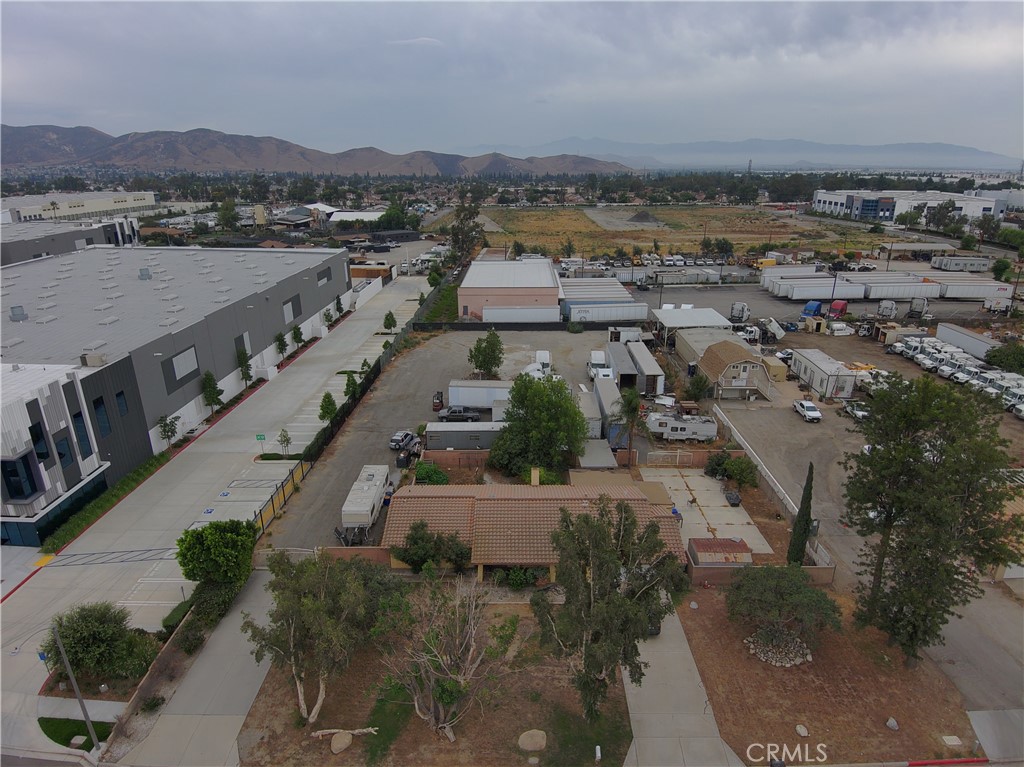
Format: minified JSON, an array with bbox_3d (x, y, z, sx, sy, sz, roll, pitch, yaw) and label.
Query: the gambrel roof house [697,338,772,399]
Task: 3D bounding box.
[{"bbox_3d":[32.300,-1.750,89.557,8.000,5.700,11.400,0,19,0],"label":"gambrel roof house"}]

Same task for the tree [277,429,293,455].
[{"bbox_3d":[-25.488,6.570,69.656,1.600,3.200,1.600,0,19,0],"label":"tree"}]

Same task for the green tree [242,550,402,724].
[{"bbox_3d":[-10.600,14.520,35.082,8.400,10.600,7.800,0,19,0],"label":"green tree"}]

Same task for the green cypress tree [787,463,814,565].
[{"bbox_3d":[22.854,10.485,48.570,1.600,9.600,1.600,0,19,0],"label":"green cypress tree"}]

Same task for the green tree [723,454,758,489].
[{"bbox_3d":[23.255,8.697,62.772,3.300,3.300,3.100,0,20,0],"label":"green tree"}]

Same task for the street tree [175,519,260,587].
[{"bbox_3d":[-22.712,13.102,47.869,5.800,5.000,5.500,0,20,0],"label":"street tree"}]

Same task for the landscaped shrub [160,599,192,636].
[{"bbox_3d":[-23.400,16.367,44.188,1.400,1.150,3.200,0,19,0],"label":"landscaped shrub"}]

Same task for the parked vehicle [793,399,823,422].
[{"bbox_3d":[37.936,3.395,79.926,1.900,1.780,5.300,0,20,-1],"label":"parked vehicle"}]

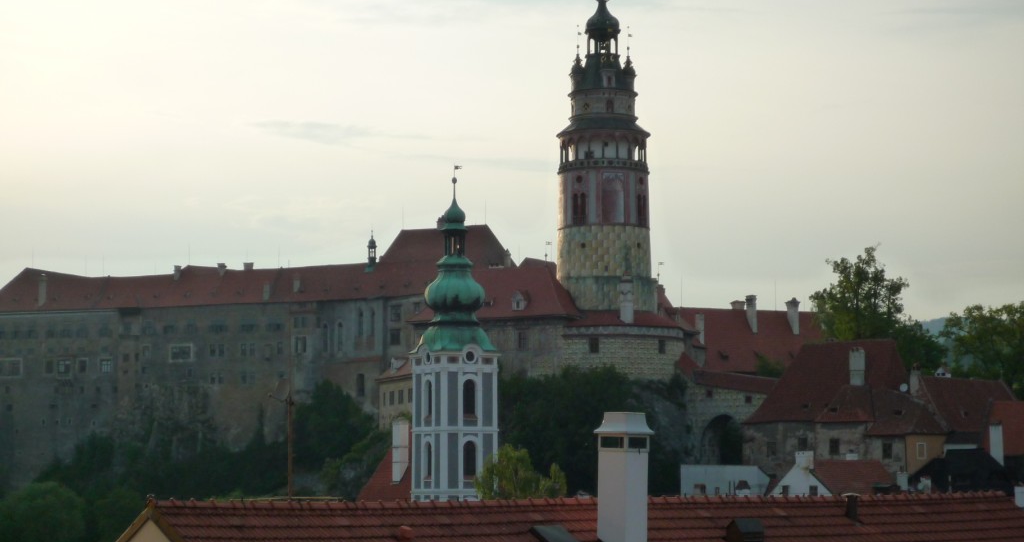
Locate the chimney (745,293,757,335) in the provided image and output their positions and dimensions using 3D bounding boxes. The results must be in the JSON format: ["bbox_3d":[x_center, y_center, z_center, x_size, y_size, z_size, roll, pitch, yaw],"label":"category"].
[{"bbox_3d":[33.418,6.049,308.593,1.100,5.440,1.500,3,-6,-36],"label":"chimney"}]

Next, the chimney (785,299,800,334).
[{"bbox_3d":[39.700,6.408,312.575,1.300,5.360,1.600,3,-6,-36],"label":"chimney"}]

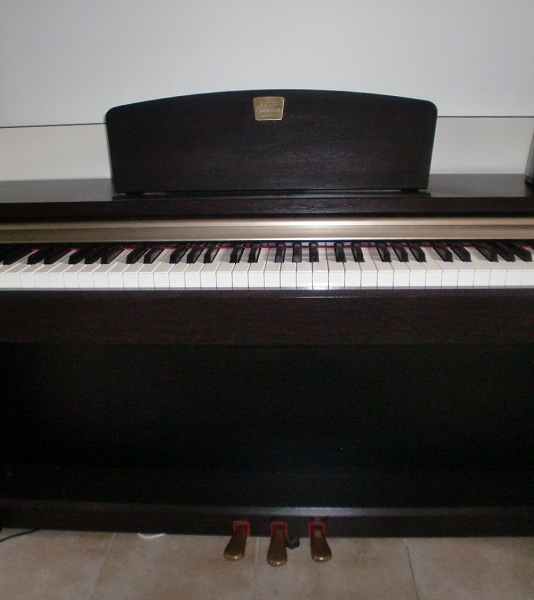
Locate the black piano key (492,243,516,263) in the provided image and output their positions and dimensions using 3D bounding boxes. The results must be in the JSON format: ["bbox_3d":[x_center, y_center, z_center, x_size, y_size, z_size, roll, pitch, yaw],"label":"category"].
[{"bbox_3d":[0.372,-0.076,1.019,0.013,0.012,0.092,0,18,3],"label":"black piano key"}]

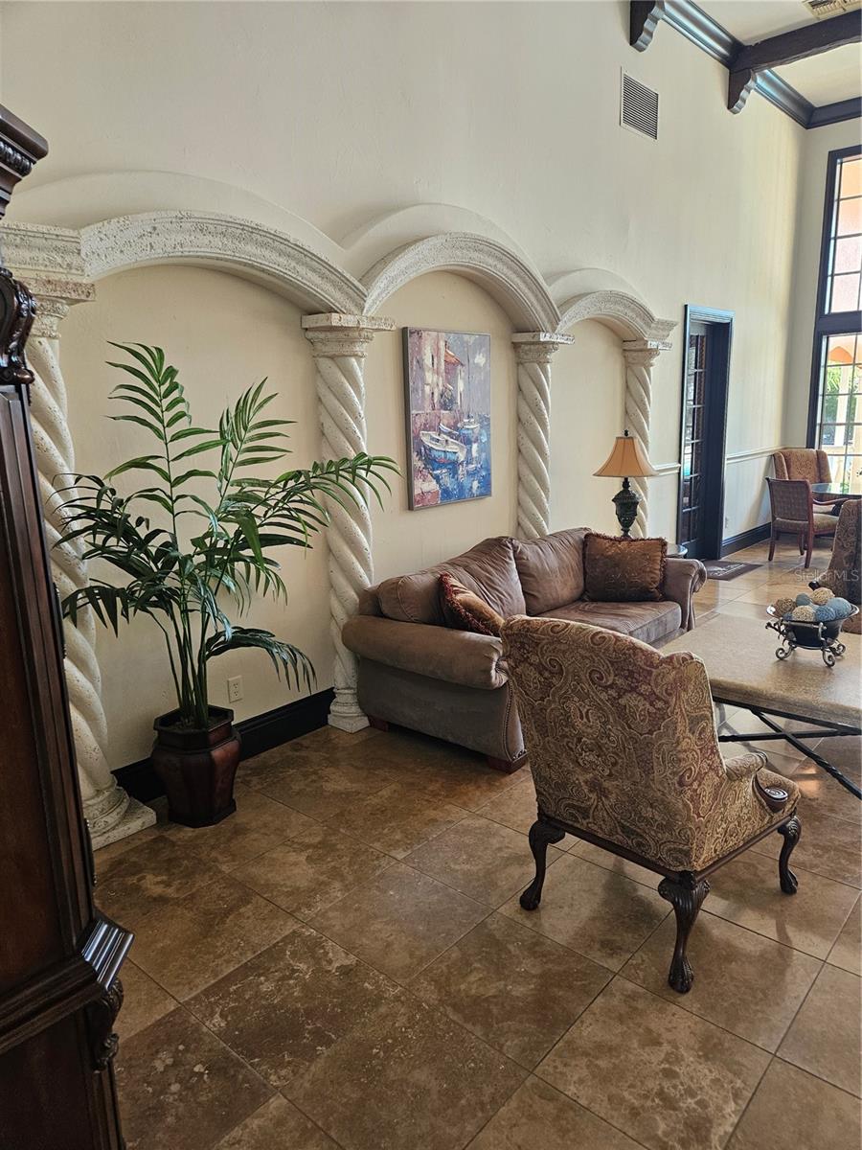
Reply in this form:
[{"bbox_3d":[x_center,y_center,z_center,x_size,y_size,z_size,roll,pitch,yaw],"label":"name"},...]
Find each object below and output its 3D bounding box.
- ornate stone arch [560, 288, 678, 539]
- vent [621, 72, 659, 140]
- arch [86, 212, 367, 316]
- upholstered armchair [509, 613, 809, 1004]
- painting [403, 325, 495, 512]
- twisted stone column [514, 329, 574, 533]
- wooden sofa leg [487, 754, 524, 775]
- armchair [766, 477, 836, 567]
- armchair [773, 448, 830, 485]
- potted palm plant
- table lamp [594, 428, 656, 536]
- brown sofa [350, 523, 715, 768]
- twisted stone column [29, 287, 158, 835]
[{"bbox_3d":[1.366,-0.870,5.920,0.250,2.464,1.795,9,16,41],"label":"ornate stone arch"},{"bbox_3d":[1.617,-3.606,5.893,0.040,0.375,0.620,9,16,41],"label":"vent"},{"bbox_3d":[-0.855,-1.298,3.205,0.282,0.347,1.408,10,17,41],"label":"arch"},{"bbox_3d":[0.757,0.607,2.539,0.830,1.065,0.700,-13,17,-43],"label":"upholstered armchair"},{"bbox_3d":[0.123,-0.931,4.583,0.036,1.001,0.759,10,17,41],"label":"painting"},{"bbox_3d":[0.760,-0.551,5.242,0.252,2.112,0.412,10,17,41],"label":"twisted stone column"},{"bbox_3d":[0.361,0.883,3.663,0.130,0.065,0.130,9,16,41],"label":"wooden sofa leg"},{"bbox_3d":[3.771,-0.559,7.680,0.634,0.865,0.533,-9,15,-30],"label":"armchair"},{"bbox_3d":[4.430,-0.883,8.824,0.720,1.070,0.800,-4,13,-9],"label":"armchair"},{"bbox_3d":[-0.742,0.050,3.196,0.885,1.941,1.509,10,17,41],"label":"potted palm plant"},{"bbox_3d":[1.441,-0.619,5.631,0.470,0.870,0.470,9,16,41],"label":"table lamp"},{"bbox_3d":[0.698,0.235,4.500,1.006,0.915,2.394,10,17,41],"label":"brown sofa"},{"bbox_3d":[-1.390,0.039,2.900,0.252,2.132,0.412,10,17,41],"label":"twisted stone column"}]

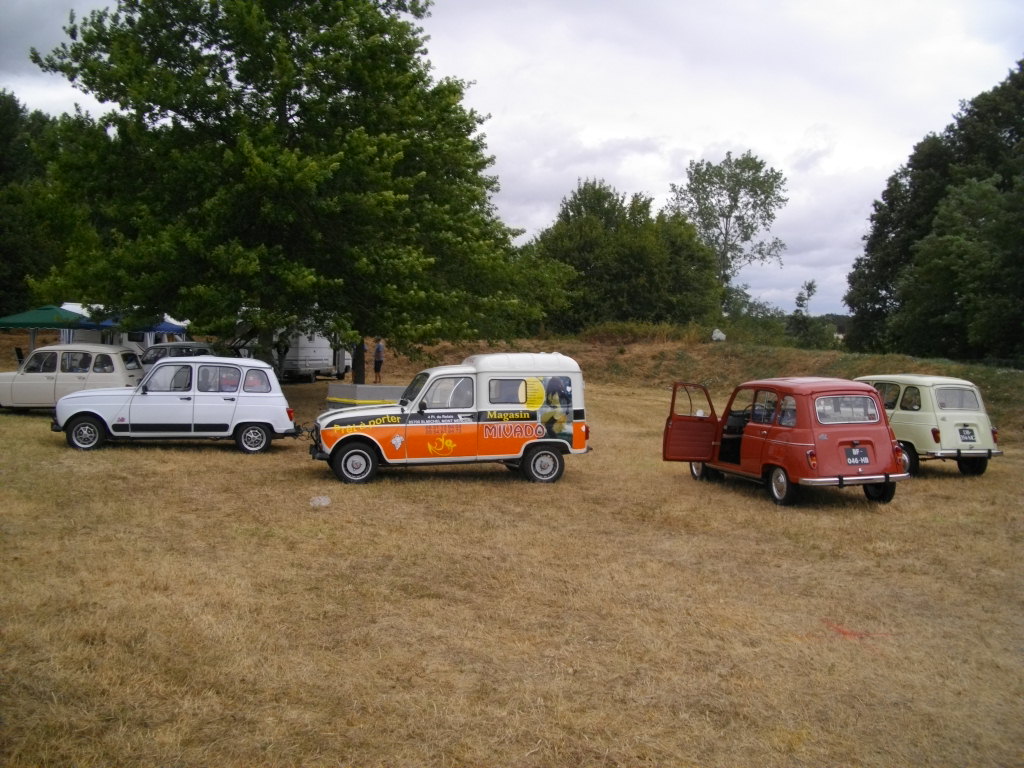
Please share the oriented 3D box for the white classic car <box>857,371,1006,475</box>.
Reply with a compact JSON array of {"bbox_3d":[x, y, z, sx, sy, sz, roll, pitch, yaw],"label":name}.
[{"bbox_3d":[6.140,0.675,15.200,1.485,1.540,3.660,1,2,-20],"label":"white classic car"}]

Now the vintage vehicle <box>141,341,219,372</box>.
[{"bbox_3d":[-9.500,-0.370,24.900,3.660,1.530,1.485,1,2,-13],"label":"vintage vehicle"}]

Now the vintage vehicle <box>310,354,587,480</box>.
[{"bbox_3d":[-0.830,0.383,12.330,3.650,1.680,1.500,0,3,-12],"label":"vintage vehicle"}]

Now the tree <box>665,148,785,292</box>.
[{"bbox_3d":[14.100,-8.930,60.000,8.000,12.500,7.500,1,2,0],"label":"tree"}]

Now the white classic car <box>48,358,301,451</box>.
[{"bbox_3d":[-5.230,0.295,14.500,3.660,1.510,1.485,1,2,-14],"label":"white classic car"}]

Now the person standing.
[{"bbox_3d":[-4.900,-0.860,33.600,0.380,1.740,0.480,1,2,-3],"label":"person standing"}]

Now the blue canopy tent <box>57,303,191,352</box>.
[{"bbox_3d":[-13.500,-1.200,32.300,3.100,2.600,3.100,1,2,-3],"label":"blue canopy tent"}]

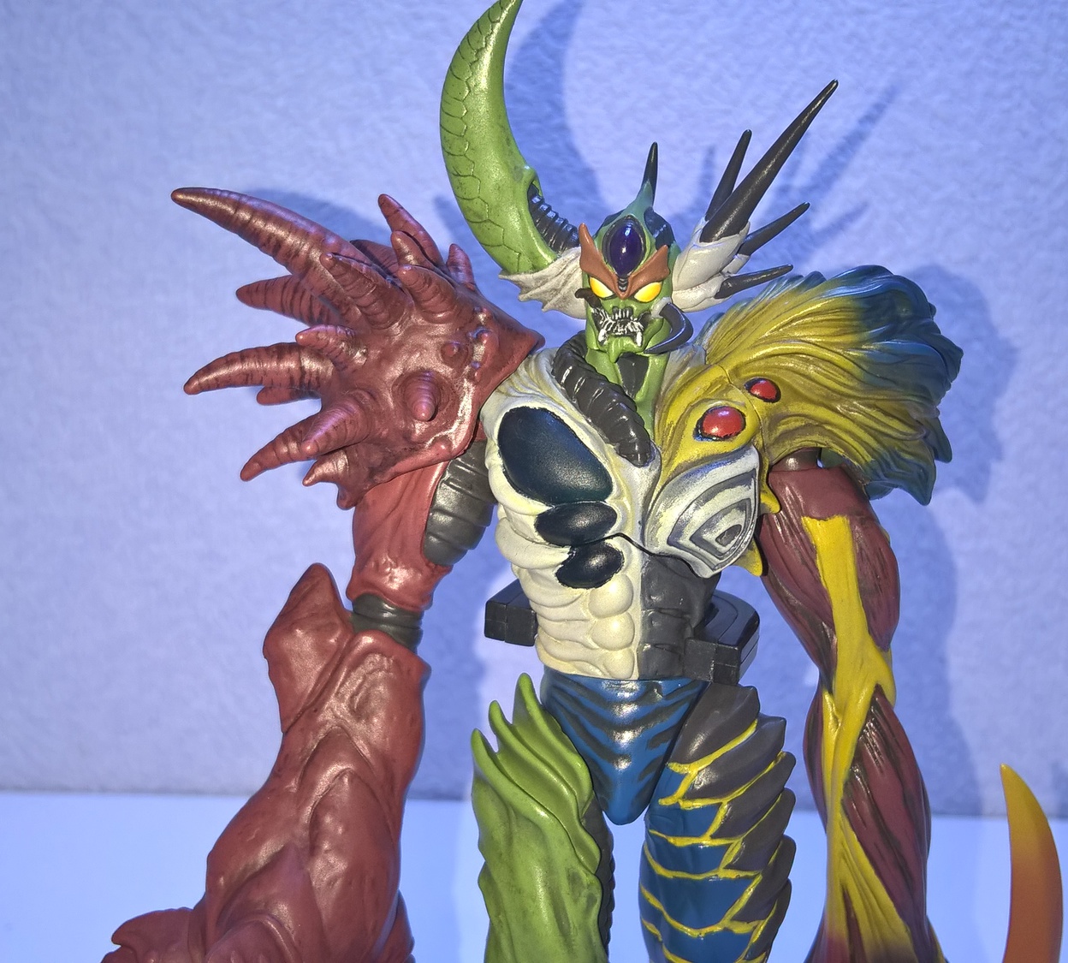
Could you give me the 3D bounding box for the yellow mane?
[{"bbox_3d":[0.065,-0.023,0.325,0.071,0.053,0.050,1,12,0],"label":"yellow mane"}]

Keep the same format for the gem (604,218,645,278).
[{"bbox_3d":[0.021,-0.053,0.311,0.009,0.014,0.005,1,0,0],"label":"gem"}]

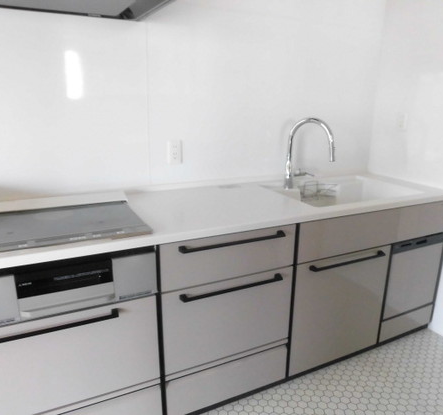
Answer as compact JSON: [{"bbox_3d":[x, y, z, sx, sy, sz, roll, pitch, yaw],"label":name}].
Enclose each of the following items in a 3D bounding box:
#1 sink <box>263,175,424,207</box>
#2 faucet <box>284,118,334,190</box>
[{"bbox_3d":[0.660,-0.014,2.163,0.762,0.188,0.495,-7,18,-25],"label":"sink"},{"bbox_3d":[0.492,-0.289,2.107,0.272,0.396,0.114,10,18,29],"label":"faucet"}]

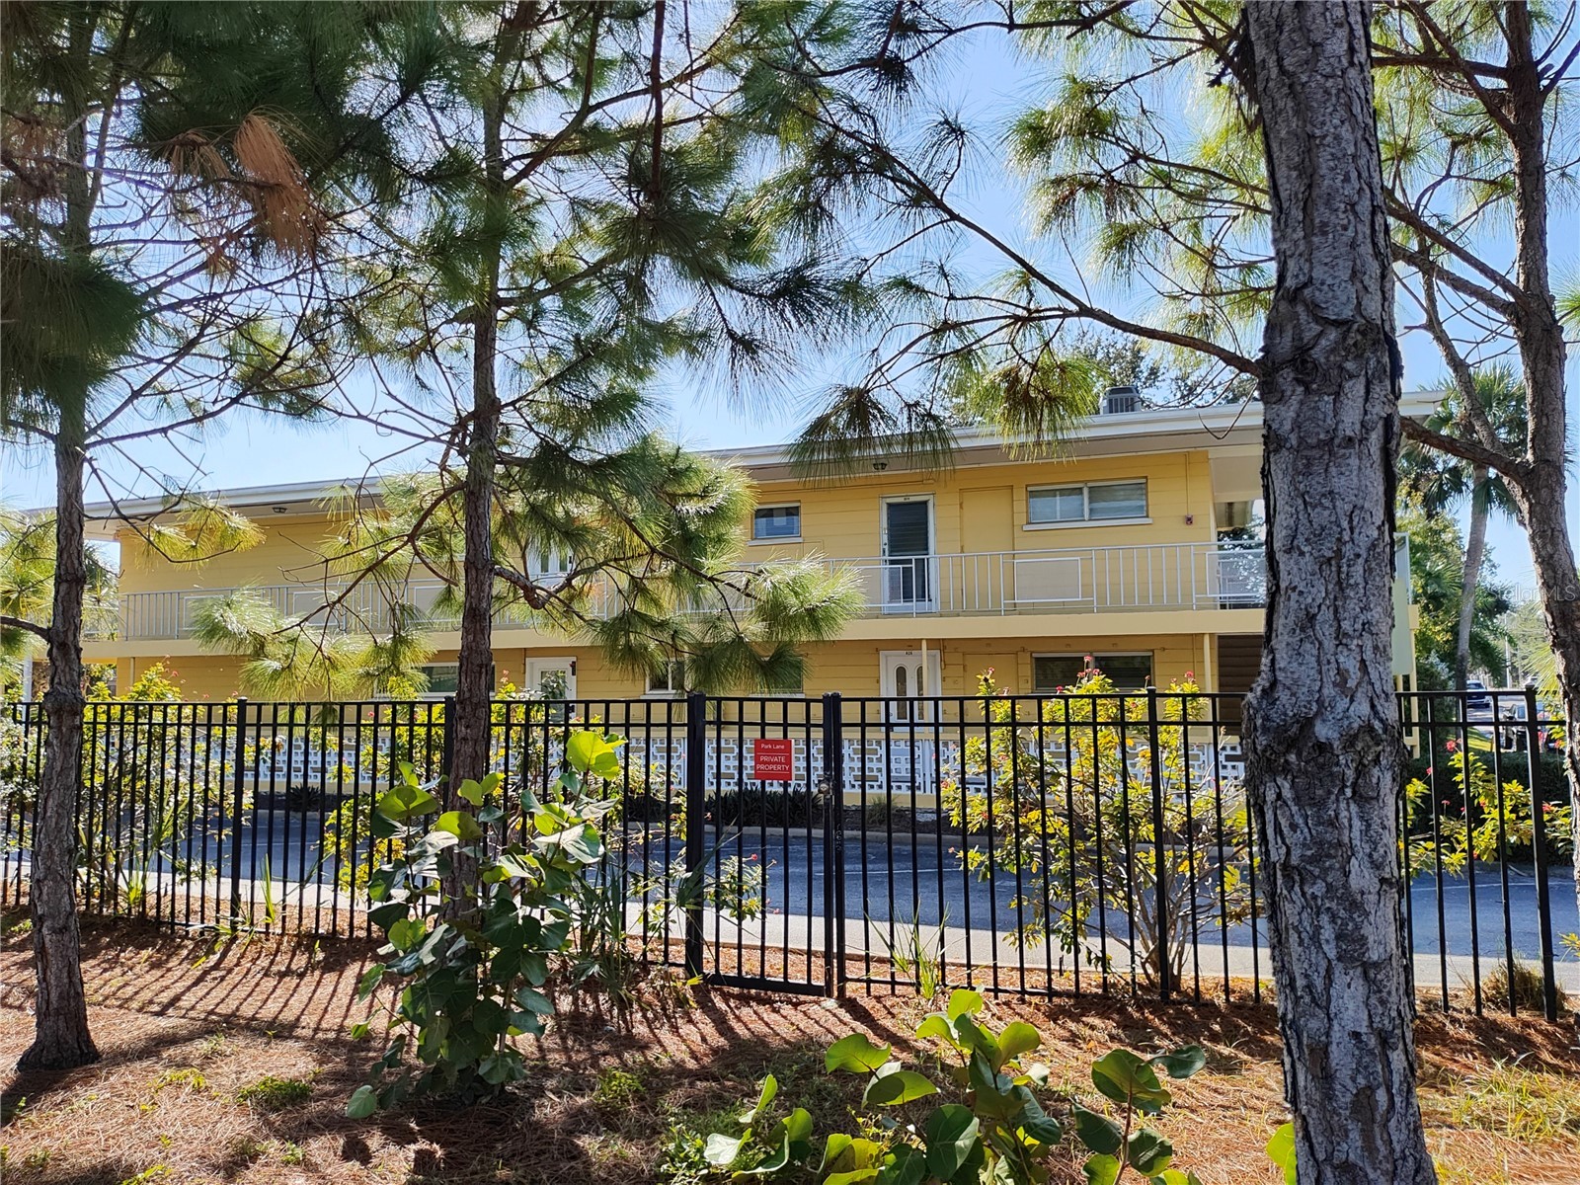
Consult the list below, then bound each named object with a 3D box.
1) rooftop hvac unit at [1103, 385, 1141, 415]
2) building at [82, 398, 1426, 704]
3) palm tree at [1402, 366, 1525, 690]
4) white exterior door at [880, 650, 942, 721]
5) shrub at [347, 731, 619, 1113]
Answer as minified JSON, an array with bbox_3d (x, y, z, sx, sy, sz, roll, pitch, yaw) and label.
[{"bbox_3d":[5.648,-3.066,19.429,0.700,0.900,0.700,-2,-4,20],"label":"rooftop hvac unit"},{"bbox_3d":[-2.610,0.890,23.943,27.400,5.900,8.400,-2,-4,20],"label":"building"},{"bbox_3d":[18.012,-0.983,30.061,3.900,9.850,3.900,-2,-4,20],"label":"palm tree"},{"bbox_3d":[2.084,2.028,19.492,1.070,2.070,0.120,-2,-4,20],"label":"white exterior door"},{"bbox_3d":[-1.272,1.359,4.750,1.020,1.420,0.920,0,-4,-15],"label":"shrub"}]

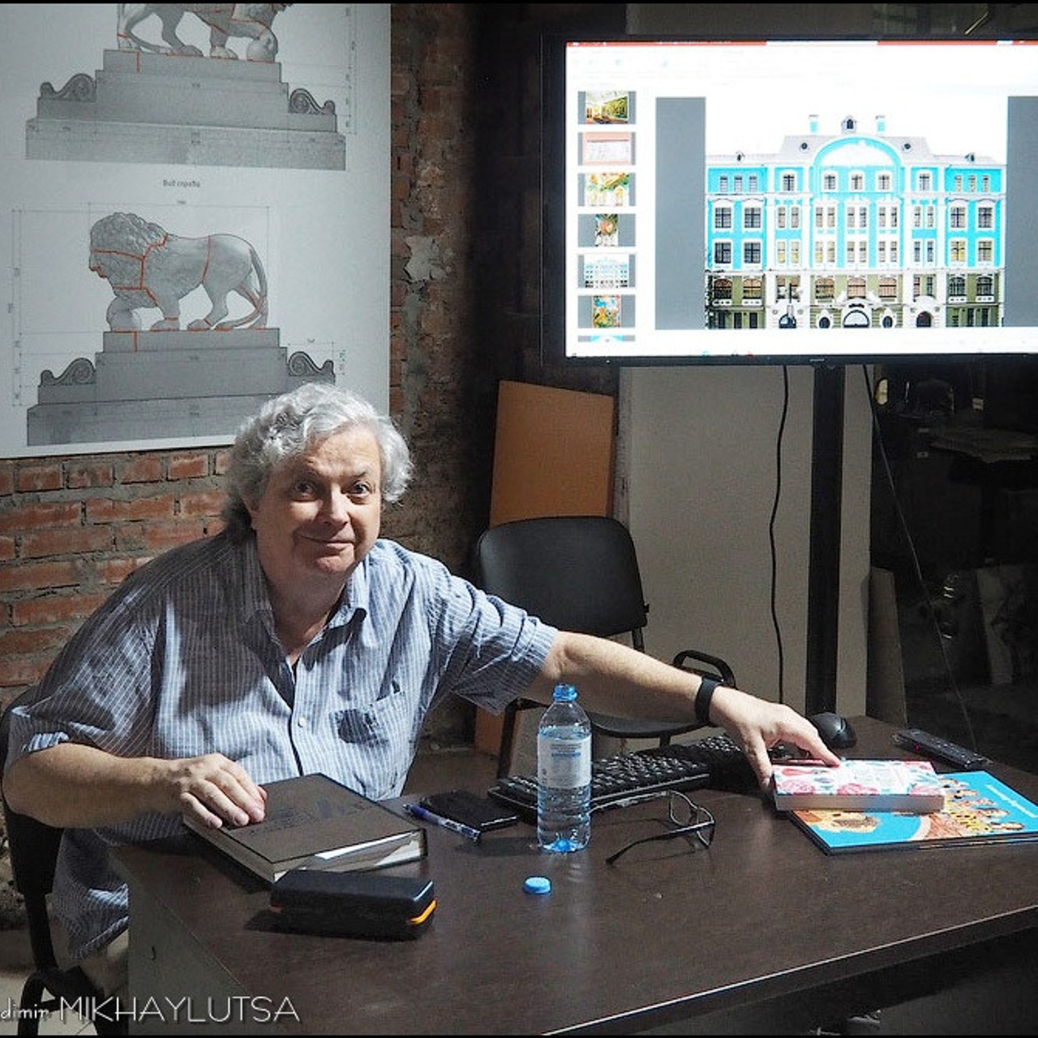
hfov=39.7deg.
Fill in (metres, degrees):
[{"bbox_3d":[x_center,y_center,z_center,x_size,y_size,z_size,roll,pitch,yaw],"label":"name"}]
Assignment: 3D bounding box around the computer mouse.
[{"bbox_3d":[0.474,0.318,2.200,0.062,0.038,0.108,-6,10,-38],"label":"computer mouse"}]

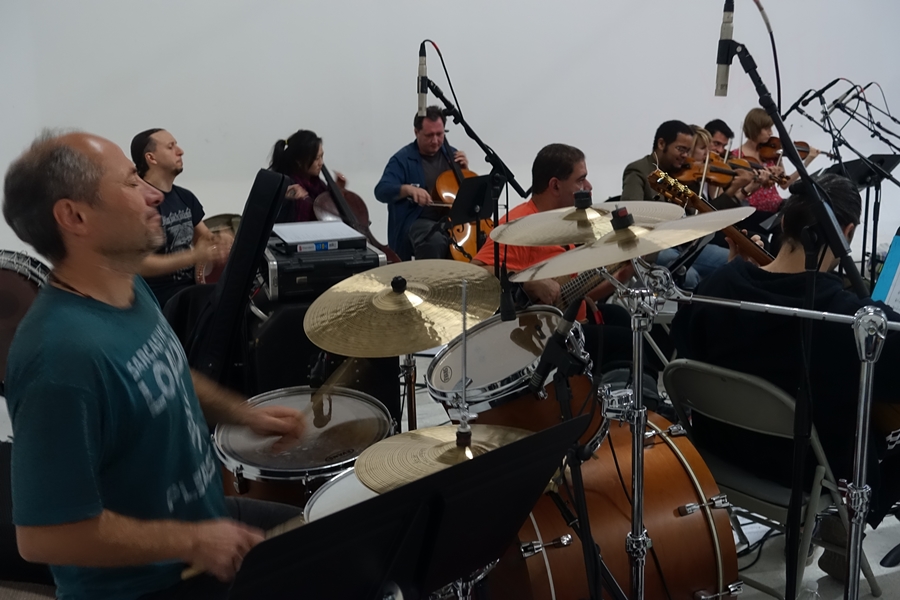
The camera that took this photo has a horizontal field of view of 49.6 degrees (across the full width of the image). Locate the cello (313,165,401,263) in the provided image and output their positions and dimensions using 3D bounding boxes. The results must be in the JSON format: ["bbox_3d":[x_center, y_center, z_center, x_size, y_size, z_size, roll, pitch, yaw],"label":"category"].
[{"bbox_3d":[-0.568,-0.464,5.350,0.440,1.280,0.280,-11,-23,-45],"label":"cello"}]

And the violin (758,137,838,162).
[{"bbox_3d":[2.359,-1.012,6.600,0.590,0.100,0.210,3,42,-20],"label":"violin"}]

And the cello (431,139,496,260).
[{"bbox_3d":[0.084,-0.600,5.650,0.440,1.280,0.280,-7,-20,-31],"label":"cello"}]

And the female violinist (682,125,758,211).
[{"bbox_3d":[1.626,-0.380,5.712,0.800,1.270,0.620,6,12,29],"label":"female violinist"}]

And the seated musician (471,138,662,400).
[{"bbox_3d":[0.646,0.025,3.780,0.950,1.243,0.680,4,12,18],"label":"seated musician"}]

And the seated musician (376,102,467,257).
[{"bbox_3d":[-0.022,-0.439,5.768,0.750,1.380,0.880,-7,13,-31],"label":"seated musician"}]

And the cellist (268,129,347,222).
[{"bbox_3d":[-0.681,-0.308,5.440,0.880,1.251,0.680,10,15,41],"label":"cellist"}]

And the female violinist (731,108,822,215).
[{"bbox_3d":[2.263,-0.594,6.653,0.850,1.340,0.620,5,12,24],"label":"female violinist"}]

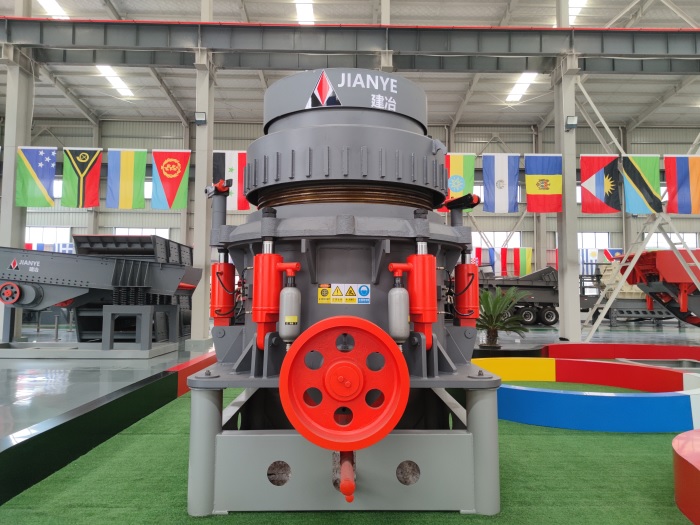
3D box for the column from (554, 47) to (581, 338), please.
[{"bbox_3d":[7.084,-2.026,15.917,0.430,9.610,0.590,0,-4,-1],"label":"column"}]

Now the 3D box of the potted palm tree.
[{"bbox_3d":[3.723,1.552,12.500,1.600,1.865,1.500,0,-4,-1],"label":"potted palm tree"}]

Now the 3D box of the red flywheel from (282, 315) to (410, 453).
[{"bbox_3d":[-0.039,0.848,3.510,0.909,0.918,0.280,0,-4,-1],"label":"red flywheel"}]

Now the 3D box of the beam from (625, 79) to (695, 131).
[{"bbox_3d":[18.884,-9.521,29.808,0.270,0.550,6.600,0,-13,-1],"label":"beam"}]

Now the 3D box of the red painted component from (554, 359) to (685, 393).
[{"bbox_3d":[4.786,2.065,8.780,0.380,0.430,2.150,4,-5,-40],"label":"red painted component"}]

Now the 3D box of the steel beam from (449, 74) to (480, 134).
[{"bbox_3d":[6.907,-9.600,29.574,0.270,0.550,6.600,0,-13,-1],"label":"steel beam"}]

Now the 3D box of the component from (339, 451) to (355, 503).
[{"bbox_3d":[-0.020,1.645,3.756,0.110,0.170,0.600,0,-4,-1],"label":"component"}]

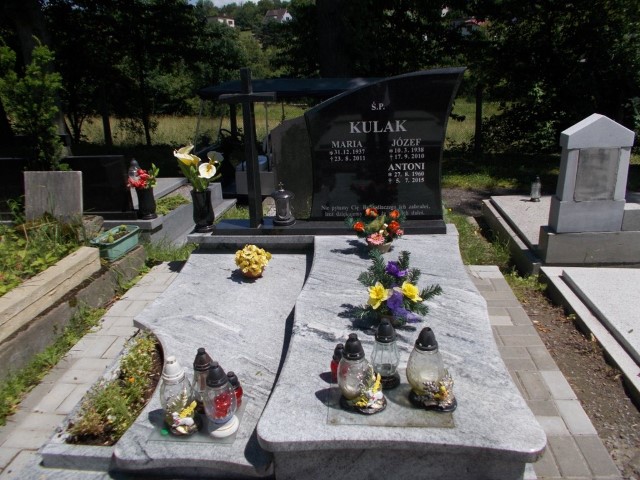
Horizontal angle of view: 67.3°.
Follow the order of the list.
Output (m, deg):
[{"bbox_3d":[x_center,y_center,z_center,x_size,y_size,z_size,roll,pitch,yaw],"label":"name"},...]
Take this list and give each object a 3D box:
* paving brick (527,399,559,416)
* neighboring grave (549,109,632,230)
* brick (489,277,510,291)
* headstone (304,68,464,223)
[{"bbox_3d":[0.910,0.744,2.066,0.198,0.060,0.098,0,22,6],"label":"paving brick"},{"bbox_3d":[1.729,-0.419,3.054,0.420,0.730,0.130,-3,22,7],"label":"neighboring grave"},{"bbox_3d":[1.168,0.319,3.119,0.100,0.065,0.200,0,22,6],"label":"brick"},{"bbox_3d":[0.432,-0.630,3.304,1.048,1.001,0.110,0,17,7],"label":"headstone"}]

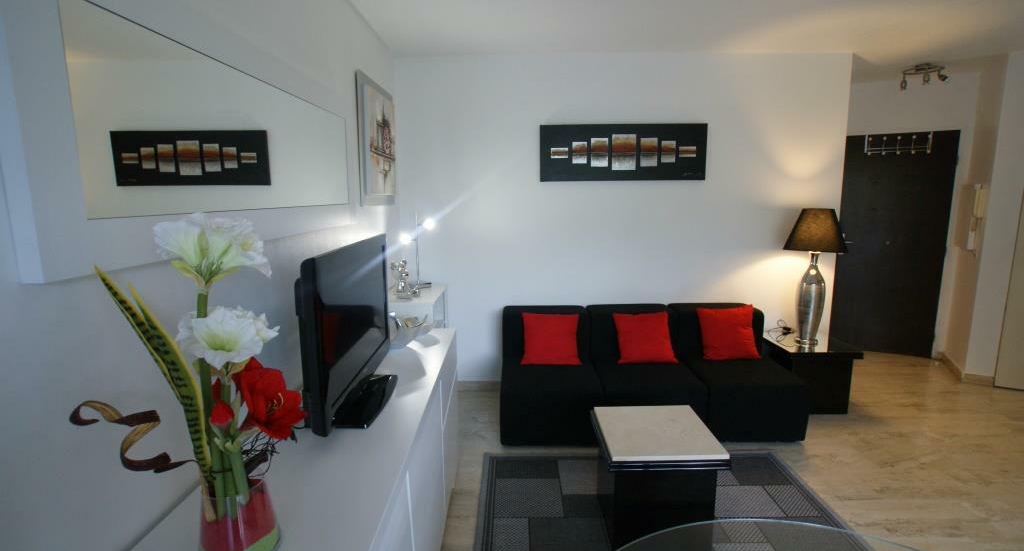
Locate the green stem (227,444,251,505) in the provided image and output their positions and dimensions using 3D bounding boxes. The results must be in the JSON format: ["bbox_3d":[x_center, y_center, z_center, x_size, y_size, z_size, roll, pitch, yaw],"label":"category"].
[{"bbox_3d":[-0.554,0.403,0.922,0.022,0.122,0.022,-10,13,-26],"label":"green stem"}]

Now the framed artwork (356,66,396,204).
[{"bbox_3d":[-0.818,-0.804,2.830,0.030,0.710,0.680,-1,10,1],"label":"framed artwork"}]

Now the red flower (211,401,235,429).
[{"bbox_3d":[-0.579,0.280,0.909,0.042,0.053,0.042,-6,11,-27],"label":"red flower"}]

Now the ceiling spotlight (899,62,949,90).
[{"bbox_3d":[3.242,-1.569,3.617,0.330,0.170,0.140,1,10,14],"label":"ceiling spotlight"}]

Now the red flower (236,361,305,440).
[{"bbox_3d":[-0.493,0.254,0.924,0.115,0.140,0.085,-9,13,-41],"label":"red flower"}]

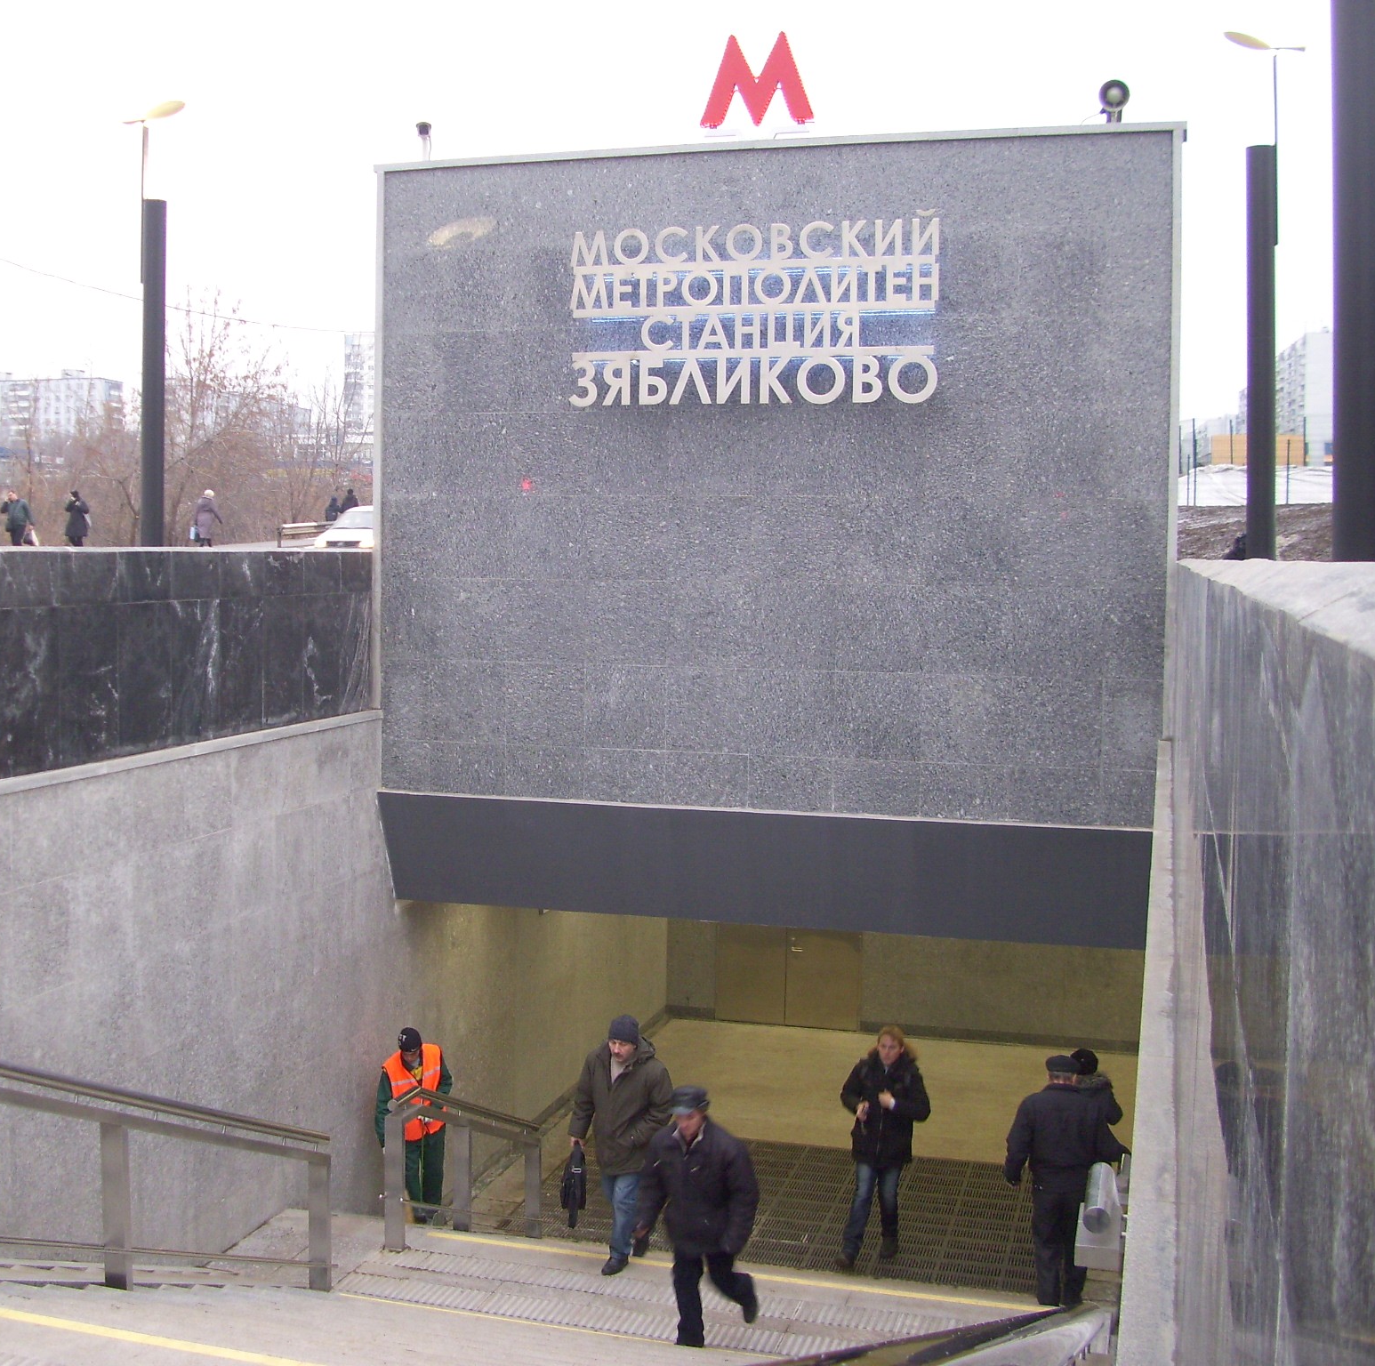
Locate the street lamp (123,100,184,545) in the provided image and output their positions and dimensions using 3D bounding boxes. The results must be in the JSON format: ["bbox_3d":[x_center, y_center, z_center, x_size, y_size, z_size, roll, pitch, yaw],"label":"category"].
[{"bbox_3d":[-8.352,-5.612,28.000,0.880,6.990,0.600,2,4,15],"label":"street lamp"}]

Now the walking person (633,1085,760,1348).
[{"bbox_3d":[0.064,3.188,10.688,0.660,1.600,0.580,2,4,25],"label":"walking person"}]

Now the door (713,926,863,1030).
[{"bbox_3d":[1.215,3.044,21.273,1.790,2.100,0.100,2,4,15],"label":"door"}]

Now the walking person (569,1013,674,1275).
[{"bbox_3d":[-0.431,3.000,11.643,0.640,1.710,0.500,2,4,18],"label":"walking person"}]

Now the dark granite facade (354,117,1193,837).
[{"bbox_3d":[0.493,-1.416,12.843,5.710,4.640,0.400,2,4,15],"label":"dark granite facade"}]

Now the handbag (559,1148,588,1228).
[{"bbox_3d":[-0.746,3.319,11.802,0.160,0.480,0.360,1,4,1],"label":"handbag"}]

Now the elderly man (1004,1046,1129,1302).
[{"bbox_3d":[2.396,3.154,11.344,0.680,1.630,0.460,2,4,18],"label":"elderly man"}]

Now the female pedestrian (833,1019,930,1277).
[{"bbox_3d":[1.336,3.179,12.260,0.620,1.700,0.460,1,4,13],"label":"female pedestrian"}]

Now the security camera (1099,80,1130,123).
[{"bbox_3d":[2.856,-3.882,11.949,0.220,0.300,0.300,2,4,15],"label":"security camera"}]

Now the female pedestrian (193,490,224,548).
[{"bbox_3d":[-12.733,-4.383,47.500,0.650,1.600,0.500,2,4,14],"label":"female pedestrian"}]

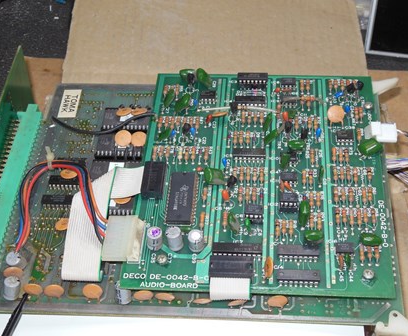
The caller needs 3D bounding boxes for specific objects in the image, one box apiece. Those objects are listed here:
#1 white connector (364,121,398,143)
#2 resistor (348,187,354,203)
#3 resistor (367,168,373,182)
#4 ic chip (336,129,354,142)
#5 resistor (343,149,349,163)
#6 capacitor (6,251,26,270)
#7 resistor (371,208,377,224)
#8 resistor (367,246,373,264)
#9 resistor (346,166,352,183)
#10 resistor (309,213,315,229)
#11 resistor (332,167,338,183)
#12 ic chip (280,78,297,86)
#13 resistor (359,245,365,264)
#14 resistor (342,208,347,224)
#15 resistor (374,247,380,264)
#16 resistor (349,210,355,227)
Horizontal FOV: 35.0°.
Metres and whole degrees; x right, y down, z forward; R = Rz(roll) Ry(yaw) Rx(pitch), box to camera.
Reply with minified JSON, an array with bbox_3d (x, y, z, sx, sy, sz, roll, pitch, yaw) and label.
[{"bbox_3d":[0.105,-0.021,0.383,0.018,0.007,0.012,1,50,6],"label":"white connector"},{"bbox_3d":[0.082,0.015,0.360,0.002,0.002,0.007,1,49,6],"label":"resistor"},{"bbox_3d":[0.095,0.004,0.370,0.003,0.003,0.008,1,48,6],"label":"resistor"},{"bbox_3d":[0.085,-0.019,0.392,0.010,0.004,0.007,1,51,6],"label":"ic chip"},{"bbox_3d":[0.084,-0.008,0.382,0.003,0.003,0.007,1,52,6],"label":"resistor"},{"bbox_3d":[-0.104,0.053,0.358,0.008,0.011,0.008,1,52,6],"label":"capacitor"},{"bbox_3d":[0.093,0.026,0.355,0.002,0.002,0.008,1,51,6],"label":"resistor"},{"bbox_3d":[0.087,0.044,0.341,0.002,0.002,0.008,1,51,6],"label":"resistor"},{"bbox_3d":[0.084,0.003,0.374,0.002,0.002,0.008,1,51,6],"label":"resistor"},{"bbox_3d":[0.060,0.029,0.356,0.003,0.003,0.008,1,52,6],"label":"resistor"},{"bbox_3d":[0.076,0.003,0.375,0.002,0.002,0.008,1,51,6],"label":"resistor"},{"bbox_3d":[0.055,-0.056,0.425,0.010,0.004,0.007,1,51,6],"label":"ic chip"},{"bbox_3d":[0.083,0.044,0.340,0.003,0.003,0.008,1,52,6],"label":"resistor"},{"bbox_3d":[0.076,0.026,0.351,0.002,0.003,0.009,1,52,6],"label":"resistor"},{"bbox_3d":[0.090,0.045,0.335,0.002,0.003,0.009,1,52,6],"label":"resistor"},{"bbox_3d":[0.080,0.026,0.348,0.003,0.003,0.008,1,50,6],"label":"resistor"}]

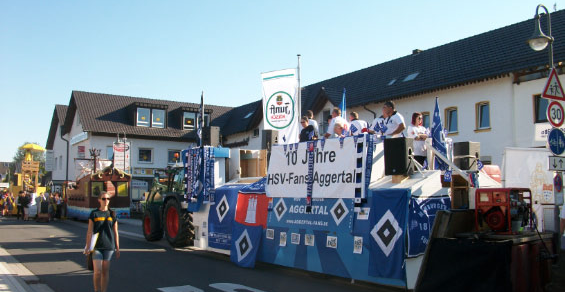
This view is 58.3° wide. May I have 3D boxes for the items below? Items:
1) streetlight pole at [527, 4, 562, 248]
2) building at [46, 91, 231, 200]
[{"bbox_3d":[5.980,-0.276,11.427,0.750,5.900,0.500,2,-6,-25],"label":"streetlight pole"},{"bbox_3d":[-13.116,1.090,46.705,14.000,9.700,14.600,4,-6,-35],"label":"building"}]

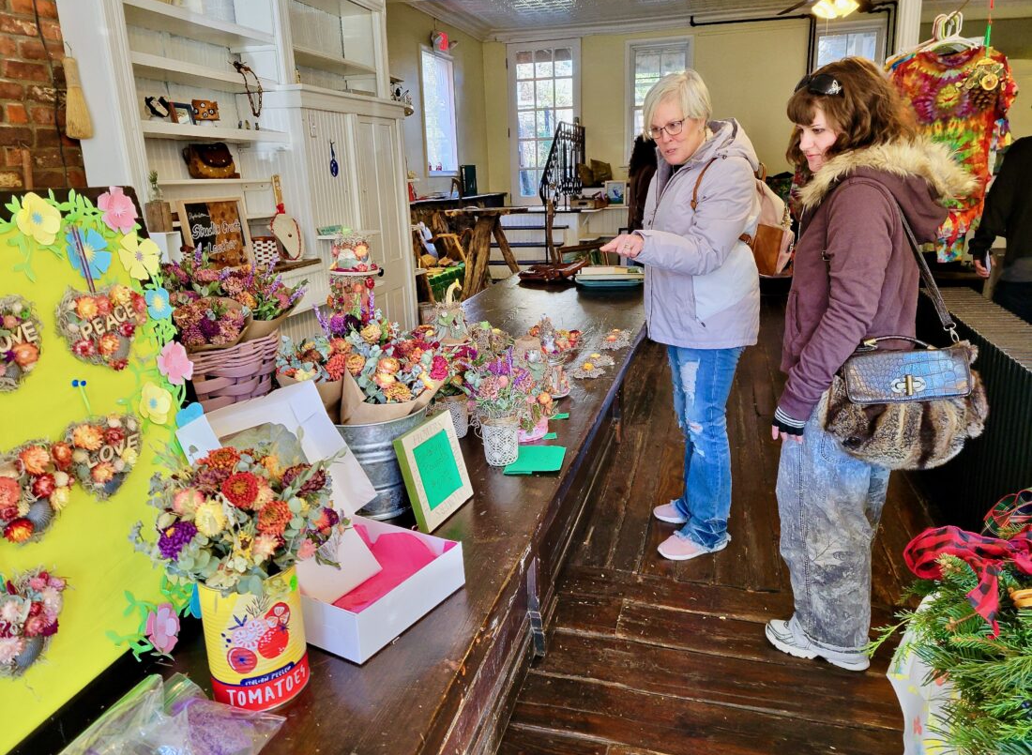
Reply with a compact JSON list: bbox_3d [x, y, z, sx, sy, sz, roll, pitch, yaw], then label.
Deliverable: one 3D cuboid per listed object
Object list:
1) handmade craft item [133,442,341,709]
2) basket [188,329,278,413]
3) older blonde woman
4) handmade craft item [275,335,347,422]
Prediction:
[{"bbox_3d":[-0.473,0.330,1.348,0.340,0.430,0.320,-9,17,-25],"label":"handmade craft item"},{"bbox_3d":[-0.959,0.043,2.677,0.300,0.320,0.348,11,20,40],"label":"basket"},{"bbox_3d":[0.562,-0.204,2.687,0.470,1.615,0.500,-4,15,-8],"label":"older blonde woman"},{"bbox_3d":[-0.530,0.030,2.069,0.240,0.310,0.230,-5,15,-10],"label":"handmade craft item"}]

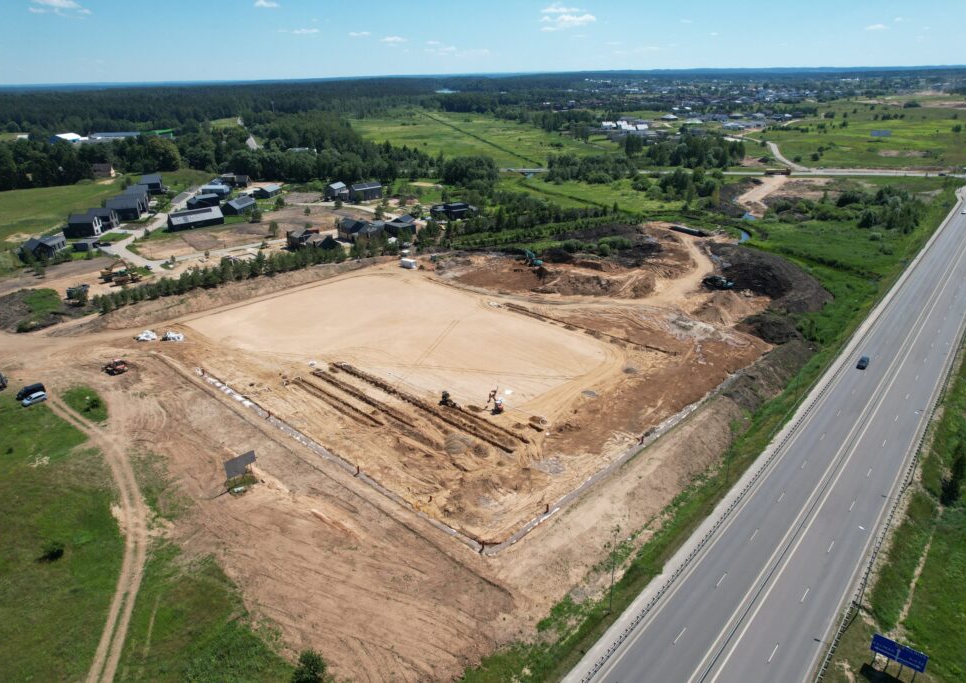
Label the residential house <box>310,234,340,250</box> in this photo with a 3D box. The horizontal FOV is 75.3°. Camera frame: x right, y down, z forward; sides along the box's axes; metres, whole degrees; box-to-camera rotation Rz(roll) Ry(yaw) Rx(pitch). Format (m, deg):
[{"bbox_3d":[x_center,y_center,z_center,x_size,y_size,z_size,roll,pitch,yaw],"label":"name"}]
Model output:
[{"bbox_3d":[-65.340,-40.900,256.480,10.000,6.200,9.500,-18,28,-34],"label":"residential house"}]

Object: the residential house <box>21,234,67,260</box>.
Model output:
[{"bbox_3d":[-173.580,-37.540,247.160,13.000,5.400,13.000,-3,23,-5],"label":"residential house"}]

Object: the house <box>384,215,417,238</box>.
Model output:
[{"bbox_3d":[-36.370,-50.590,277.410,10.500,6.500,11.500,16,28,34],"label":"house"}]

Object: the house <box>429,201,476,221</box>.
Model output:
[{"bbox_3d":[-14.710,-64.290,304.430,18.000,6.300,10.500,-9,24,-18],"label":"house"}]

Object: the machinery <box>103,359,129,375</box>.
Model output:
[{"bbox_3d":[-90.420,6.250,153.650,5.300,2.700,2.200,-17,28,-32],"label":"machinery"}]

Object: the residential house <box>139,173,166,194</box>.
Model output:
[{"bbox_3d":[-200.650,-94.550,379.530,11.700,9.200,8.000,-4,23,-7],"label":"residential house"}]

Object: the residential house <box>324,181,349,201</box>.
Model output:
[{"bbox_3d":[-81.860,-84.320,351.980,10.500,8.300,10.300,9,25,22],"label":"residential house"}]

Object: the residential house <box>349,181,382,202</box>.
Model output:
[{"bbox_3d":[-65.040,-83.190,347.930,15.800,8.800,8.300,-15,27,-30],"label":"residential house"}]

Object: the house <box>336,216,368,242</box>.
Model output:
[{"bbox_3d":[-55.370,-46.950,264.940,10.500,6.800,9.000,20,31,41],"label":"house"}]

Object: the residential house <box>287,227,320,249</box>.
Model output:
[{"bbox_3d":[-73.670,-42.270,255.420,8.500,6.300,10.000,-21,30,-39],"label":"residential house"}]

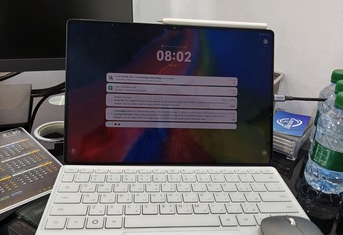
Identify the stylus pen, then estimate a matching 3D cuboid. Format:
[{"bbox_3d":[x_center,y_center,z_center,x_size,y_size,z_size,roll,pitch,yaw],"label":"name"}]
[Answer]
[{"bbox_3d":[0.059,-0.132,0.447,0.161,0.009,0.009,1,-1,-6],"label":"stylus pen"}]

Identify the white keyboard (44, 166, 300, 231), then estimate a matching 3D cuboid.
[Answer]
[{"bbox_3d":[0.006,0.093,0.378,0.279,0.009,0.112,1,26,-7],"label":"white keyboard"}]

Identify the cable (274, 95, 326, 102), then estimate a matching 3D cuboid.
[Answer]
[{"bbox_3d":[0.187,-0.026,0.460,0.079,0.009,0.007,1,-1,-6],"label":"cable"}]

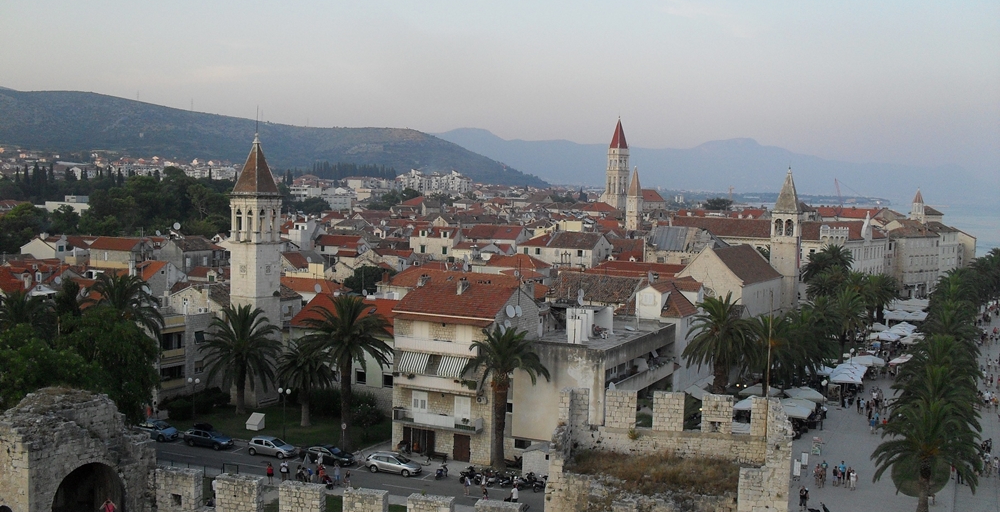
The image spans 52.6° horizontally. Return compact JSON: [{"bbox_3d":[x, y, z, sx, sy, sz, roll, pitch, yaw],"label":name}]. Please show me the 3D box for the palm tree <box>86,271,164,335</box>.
[{"bbox_3d":[-36.346,8.021,97.412,7.700,13.096,7.700,1,4,0],"label":"palm tree"}]

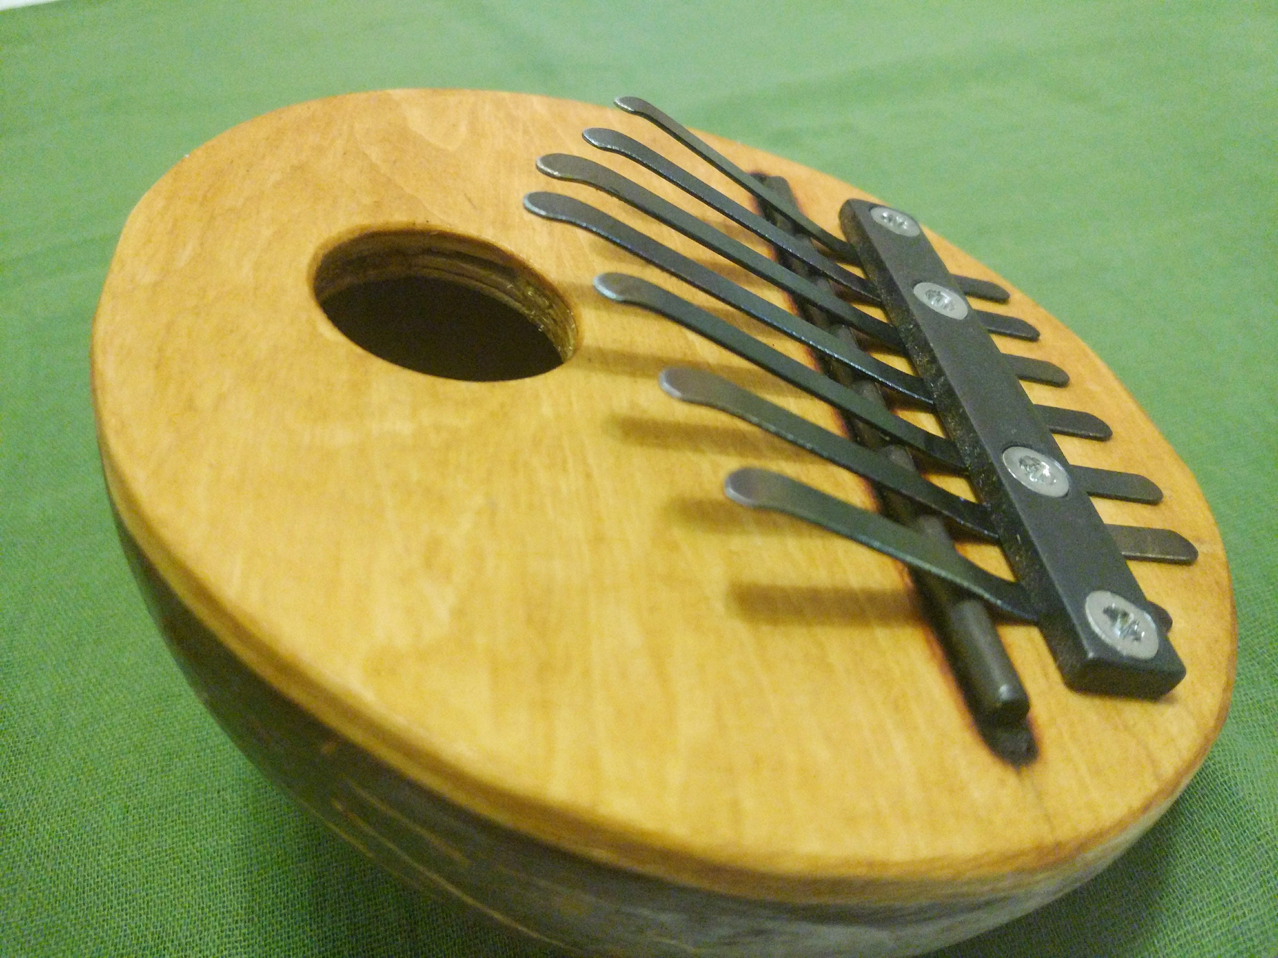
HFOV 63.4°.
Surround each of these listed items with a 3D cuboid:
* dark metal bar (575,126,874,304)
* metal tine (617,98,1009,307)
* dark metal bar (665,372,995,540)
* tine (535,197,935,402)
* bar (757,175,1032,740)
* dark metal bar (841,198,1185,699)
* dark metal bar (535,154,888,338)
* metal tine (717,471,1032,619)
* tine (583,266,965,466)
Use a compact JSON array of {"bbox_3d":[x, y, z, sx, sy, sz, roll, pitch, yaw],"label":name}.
[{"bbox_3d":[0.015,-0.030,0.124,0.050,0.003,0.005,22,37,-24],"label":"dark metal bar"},{"bbox_3d":[0.023,-0.033,0.133,0.062,0.006,0.005,20,38,-23],"label":"metal tine"},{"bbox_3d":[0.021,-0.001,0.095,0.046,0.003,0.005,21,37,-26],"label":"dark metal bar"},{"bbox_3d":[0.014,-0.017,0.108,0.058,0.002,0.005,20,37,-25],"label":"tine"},{"bbox_3d":[0.025,-0.011,0.115,0.004,0.004,0.088,8,41,-16],"label":"bar"},{"bbox_3d":[0.039,-0.010,0.119,0.011,0.004,0.081,8,41,-16],"label":"dark metal bar"},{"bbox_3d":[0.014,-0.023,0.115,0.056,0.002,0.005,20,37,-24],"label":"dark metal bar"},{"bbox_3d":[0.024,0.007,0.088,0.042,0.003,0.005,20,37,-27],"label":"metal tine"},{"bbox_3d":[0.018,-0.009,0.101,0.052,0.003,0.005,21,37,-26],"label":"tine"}]

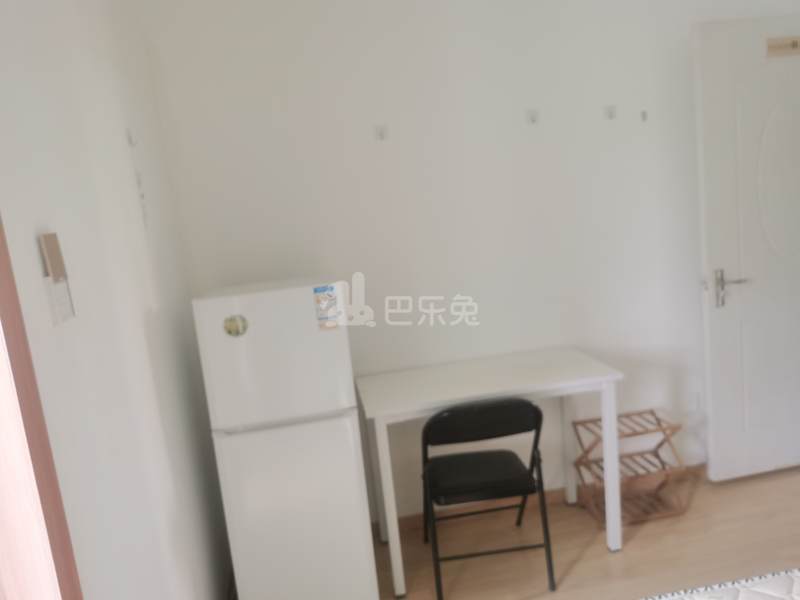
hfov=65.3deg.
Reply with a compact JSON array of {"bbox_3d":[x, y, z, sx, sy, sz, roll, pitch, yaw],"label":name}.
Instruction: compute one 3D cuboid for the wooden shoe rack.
[{"bbox_3d":[1.024,0.751,2.790,0.411,0.416,0.238,-7,9,-9],"label":"wooden shoe rack"}]

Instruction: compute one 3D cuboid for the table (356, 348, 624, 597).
[{"bbox_3d":[0.366,0.679,2.632,0.993,0.742,0.516,-7,9,-9],"label":"table"}]

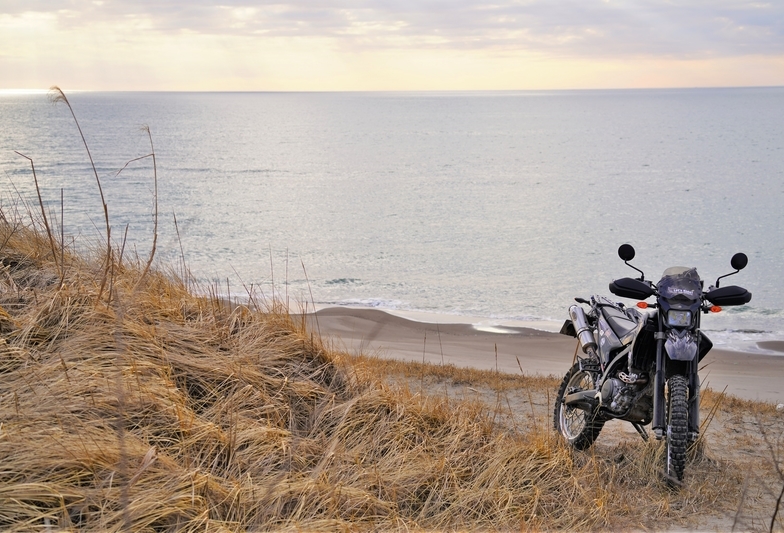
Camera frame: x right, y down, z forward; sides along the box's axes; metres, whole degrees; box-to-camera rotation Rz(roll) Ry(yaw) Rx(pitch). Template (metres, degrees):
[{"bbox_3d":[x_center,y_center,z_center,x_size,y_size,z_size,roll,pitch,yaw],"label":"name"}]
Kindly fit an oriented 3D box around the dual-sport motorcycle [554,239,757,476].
[{"bbox_3d":[1.671,0.591,9.930,0.840,1.440,2.130,6,3,-19],"label":"dual-sport motorcycle"}]

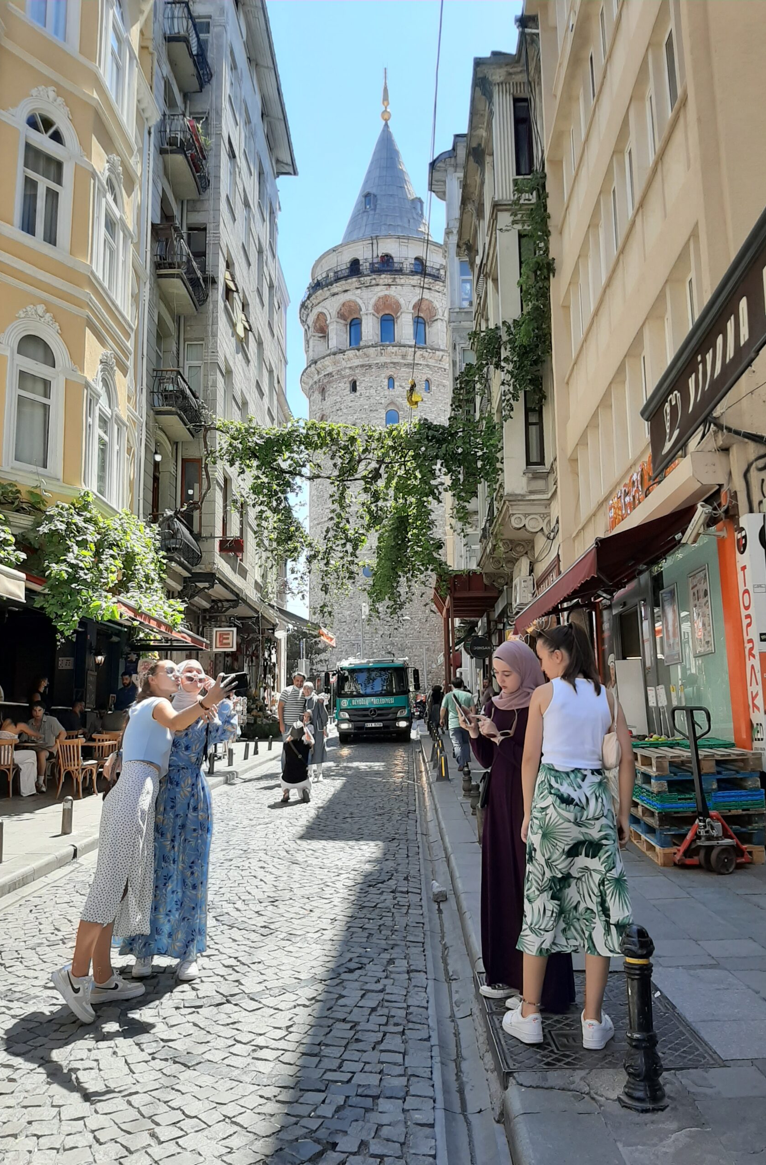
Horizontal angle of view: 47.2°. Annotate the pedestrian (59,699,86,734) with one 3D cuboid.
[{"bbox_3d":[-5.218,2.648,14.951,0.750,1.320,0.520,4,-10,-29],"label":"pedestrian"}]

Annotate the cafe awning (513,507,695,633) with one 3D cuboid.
[{"bbox_3d":[3.001,0.112,13.099,1.106,0.793,7.700,-1,-9,2],"label":"cafe awning"}]

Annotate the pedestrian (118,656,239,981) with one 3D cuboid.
[{"bbox_3d":[-1.070,1.235,4.660,0.600,1.640,0.420,2,-10,-16],"label":"pedestrian"}]

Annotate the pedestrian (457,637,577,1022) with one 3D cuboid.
[{"bbox_3d":[0.612,1.066,4.031,0.500,1.610,0.470,6,-11,-37],"label":"pedestrian"}]

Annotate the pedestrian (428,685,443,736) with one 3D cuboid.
[{"bbox_3d":[1.743,4.237,28.891,0.520,1.660,0.360,-1,-9,2],"label":"pedestrian"}]

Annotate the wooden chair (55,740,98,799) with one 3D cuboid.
[{"bbox_3d":[-4.304,2.616,12.298,0.450,0.850,0.500,-2,-9,8],"label":"wooden chair"}]

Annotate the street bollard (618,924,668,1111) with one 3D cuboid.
[{"bbox_3d":[0.873,1.457,2.981,0.165,0.550,0.165,-1,-8,1],"label":"street bollard"}]

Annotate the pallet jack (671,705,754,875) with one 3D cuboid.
[{"bbox_3d":[2.441,1.610,7.139,0.550,1.220,1.500,-1,-9,2],"label":"pallet jack"}]

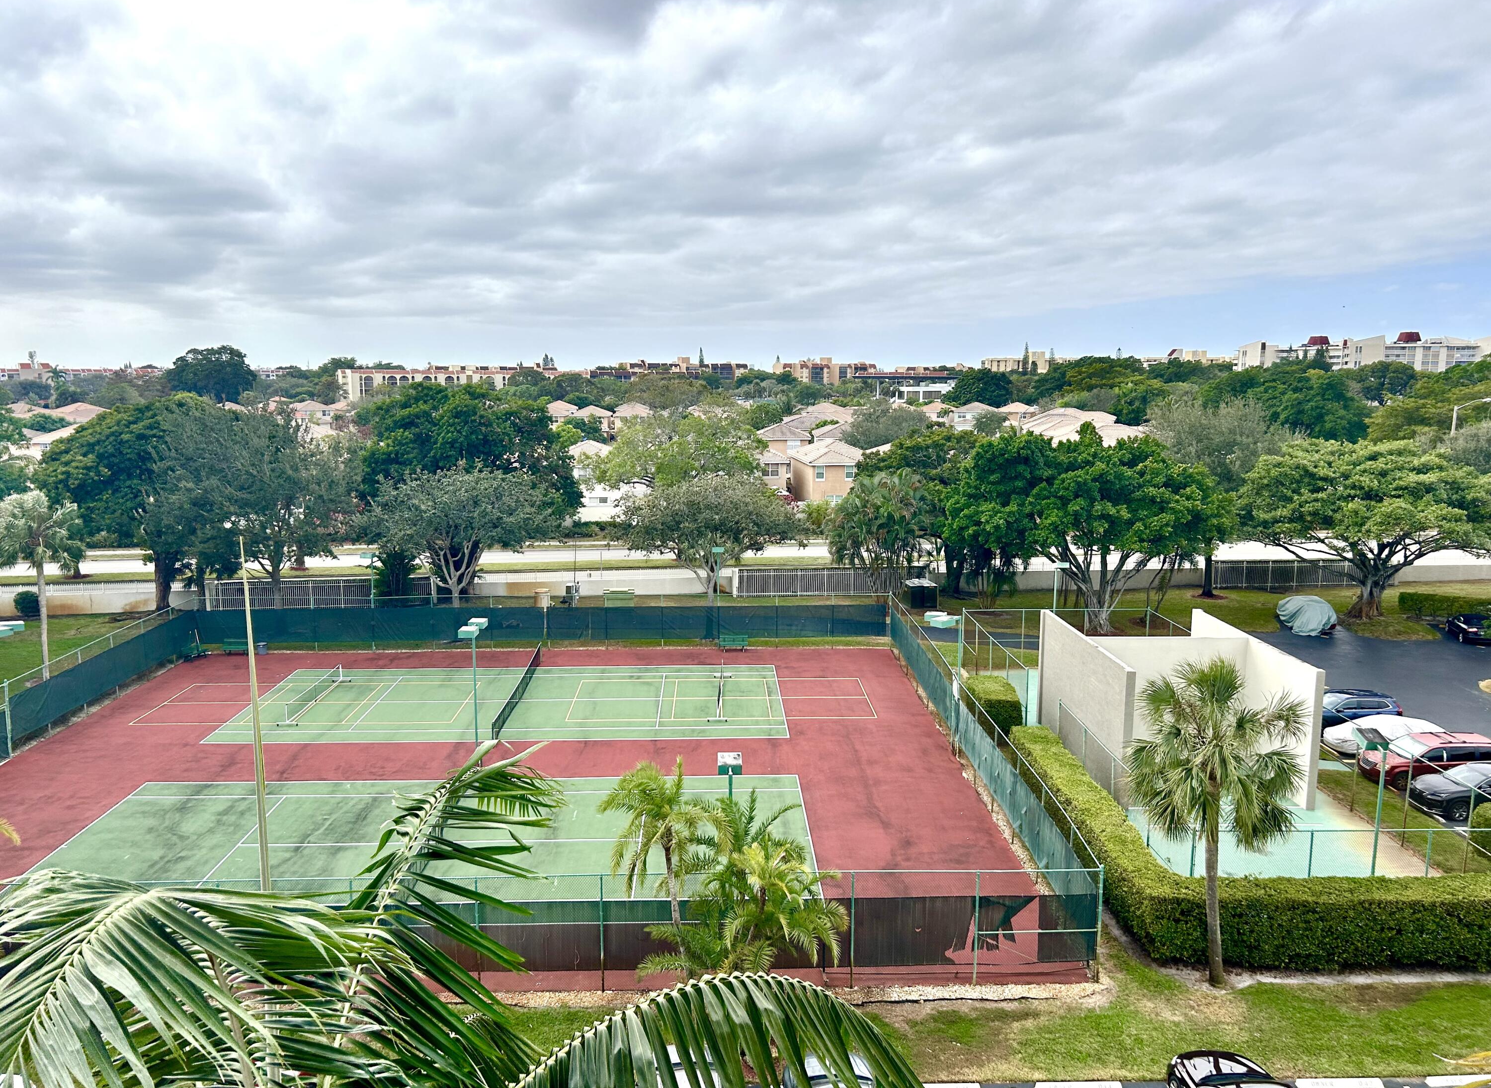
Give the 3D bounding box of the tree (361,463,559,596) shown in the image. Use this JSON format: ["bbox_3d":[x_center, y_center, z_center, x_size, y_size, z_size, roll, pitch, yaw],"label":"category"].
[{"bbox_3d":[-15.465,0.634,61.092,10.710,9.600,10.280,0,9,0],"label":"tree"}]

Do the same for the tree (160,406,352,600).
[{"bbox_3d":[-27.678,-1.279,63.554,10.417,12.620,9.320,0,9,0],"label":"tree"}]

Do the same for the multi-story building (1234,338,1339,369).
[{"bbox_3d":[251.000,-80.741,511.000,20.000,26.000,60.000,-3,10,-17],"label":"multi-story building"}]

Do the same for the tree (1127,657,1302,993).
[{"bbox_3d":[11.317,6.813,27.061,4.290,8.250,4.100,0,9,0],"label":"tree"}]

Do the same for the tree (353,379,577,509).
[{"bbox_3d":[-17.875,-3.405,72.433,14.350,13.950,13.500,0,9,0],"label":"tree"}]

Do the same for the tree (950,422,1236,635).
[{"bbox_3d":[19.550,-0.798,63.498,15.600,11.700,14.500,3,10,17],"label":"tree"}]

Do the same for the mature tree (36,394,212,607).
[{"bbox_3d":[-37.823,-2.656,69.997,13.000,13.100,12.500,-5,11,-28],"label":"mature tree"}]

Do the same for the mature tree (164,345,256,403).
[{"bbox_3d":[-110.373,-31.740,230.931,19.000,18.381,18.430,-4,10,-25],"label":"mature tree"}]

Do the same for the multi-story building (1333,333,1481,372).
[{"bbox_3d":[267.500,-72.835,459.000,66.000,27.000,20.000,-3,10,-17],"label":"multi-story building"}]

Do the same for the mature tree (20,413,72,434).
[{"bbox_3d":[-98.534,-14.487,157.753,7.400,7.964,7.178,-6,11,-31],"label":"mature tree"}]

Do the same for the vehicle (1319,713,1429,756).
[{"bbox_3d":[25.758,7.414,45.049,4.700,1.460,1.850,0,9,-2],"label":"vehicle"}]

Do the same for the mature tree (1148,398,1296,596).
[{"bbox_3d":[31.244,-2.979,73.650,8.965,12.880,8.494,0,9,0],"label":"mature tree"}]

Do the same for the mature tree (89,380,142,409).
[{"bbox_3d":[-134.943,-29.078,240.000,11.970,11.200,11.000,0,9,0],"label":"mature tree"}]

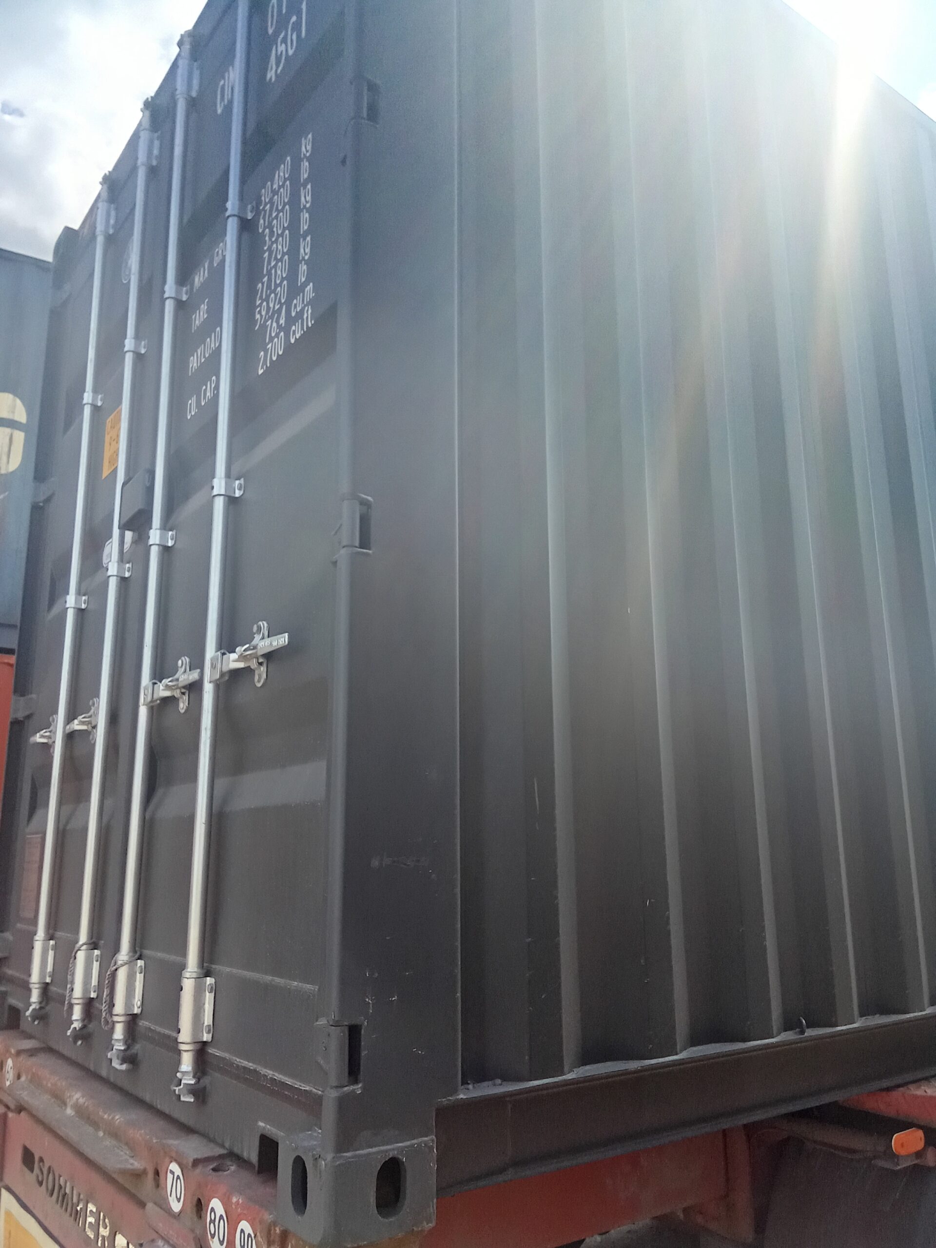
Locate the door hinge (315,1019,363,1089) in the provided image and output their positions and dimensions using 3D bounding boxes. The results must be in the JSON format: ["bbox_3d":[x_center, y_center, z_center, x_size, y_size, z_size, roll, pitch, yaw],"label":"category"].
[{"bbox_3d":[-0.219,0.663,1.568,0.053,0.092,0.142,9,-16,-35],"label":"door hinge"}]

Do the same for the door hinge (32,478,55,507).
[{"bbox_3d":[-1.578,-0.505,3.736,0.055,0.090,0.144,9,-16,-35],"label":"door hinge"}]

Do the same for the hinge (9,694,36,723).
[{"bbox_3d":[-1.572,0.291,3.552,0.055,0.090,0.142,9,-16,-35],"label":"hinge"}]

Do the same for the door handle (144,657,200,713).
[{"bbox_3d":[-0.689,0.144,2.343,0.060,0.134,0.400,9,-16,-35],"label":"door handle"}]

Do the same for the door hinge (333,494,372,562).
[{"bbox_3d":[-0.223,-0.156,1.756,0.053,0.092,0.142,9,-16,-35],"label":"door hinge"}]

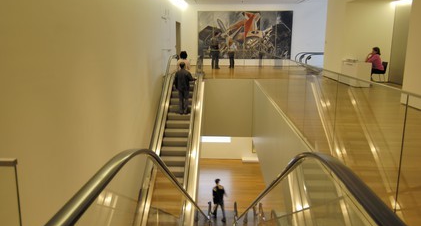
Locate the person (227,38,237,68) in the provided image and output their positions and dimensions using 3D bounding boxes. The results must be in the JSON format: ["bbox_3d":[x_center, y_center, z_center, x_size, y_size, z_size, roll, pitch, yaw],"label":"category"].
[{"bbox_3d":[1.127,-3.227,18.806,0.480,1.650,0.340,-2,12,-8],"label":"person"}]

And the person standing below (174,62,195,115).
[{"bbox_3d":[-0.894,-0.848,12.193,0.660,1.800,0.420,0,11,2],"label":"person standing below"}]

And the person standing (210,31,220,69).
[{"bbox_3d":[0.256,-3.217,18.277,0.520,1.840,0.380,10,15,41],"label":"person standing"}]

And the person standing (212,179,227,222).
[{"bbox_3d":[0.337,3.482,13.914,0.560,1.770,0.550,-5,12,-23],"label":"person standing"}]

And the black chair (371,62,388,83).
[{"bbox_3d":[5.969,-1.458,12.357,0.490,0.750,0.460,1,11,4],"label":"black chair"}]

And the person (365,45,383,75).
[{"bbox_3d":[5.762,-1.671,12.270,0.620,1.200,0.450,1,11,4],"label":"person"}]

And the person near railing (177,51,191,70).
[{"bbox_3d":[-0.991,-1.443,13.015,0.500,1.660,0.340,0,11,2],"label":"person near railing"}]

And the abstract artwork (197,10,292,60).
[{"bbox_3d":[2.005,-4.521,20.524,5.490,2.750,0.070,0,11,2],"label":"abstract artwork"}]

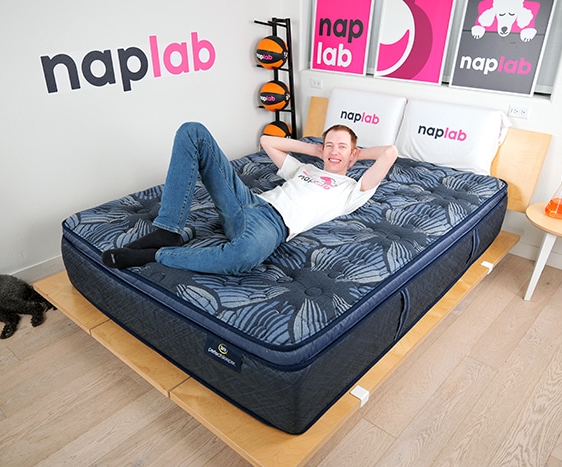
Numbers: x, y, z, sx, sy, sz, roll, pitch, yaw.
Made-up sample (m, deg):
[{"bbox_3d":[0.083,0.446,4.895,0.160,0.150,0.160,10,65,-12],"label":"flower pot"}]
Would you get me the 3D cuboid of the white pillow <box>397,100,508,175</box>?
[{"bbox_3d":[1.050,-0.621,2.958,0.650,0.390,0.140,22,23,37],"label":"white pillow"}]

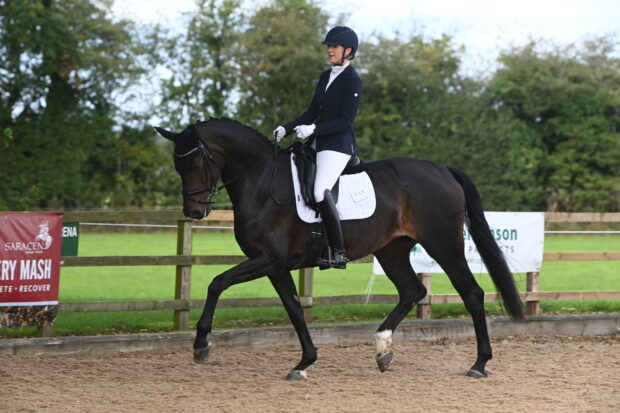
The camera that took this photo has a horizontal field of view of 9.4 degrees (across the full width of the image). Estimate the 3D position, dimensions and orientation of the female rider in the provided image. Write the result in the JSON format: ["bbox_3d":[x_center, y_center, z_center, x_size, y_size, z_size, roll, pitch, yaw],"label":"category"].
[{"bbox_3d":[0.040,-0.420,26.930,0.600,1.720,0.620,0,0,-28],"label":"female rider"}]

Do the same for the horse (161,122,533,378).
[{"bbox_3d":[0.240,0.307,27.000,2.820,1.860,0.650,0,0,-25],"label":"horse"}]

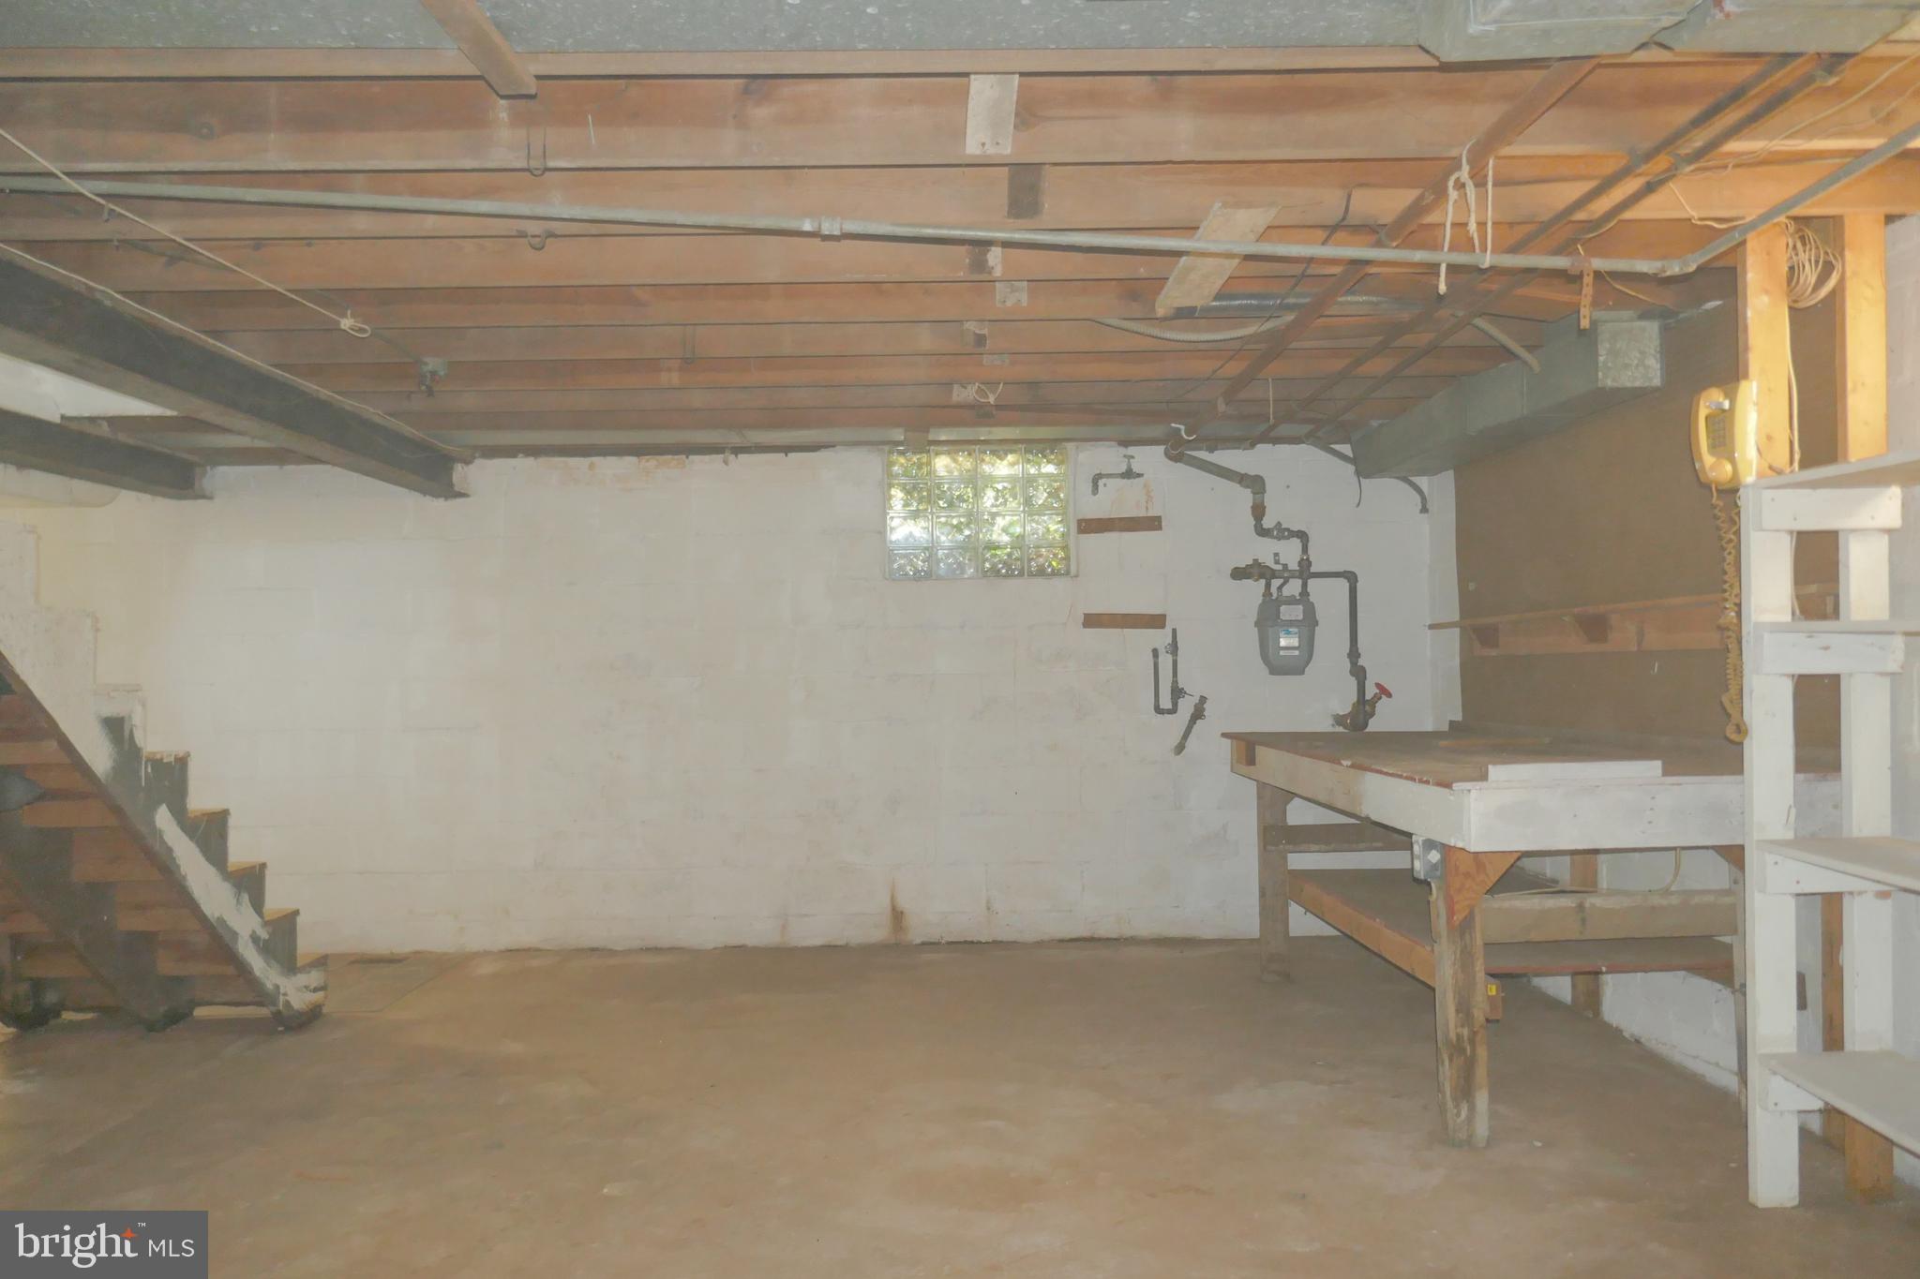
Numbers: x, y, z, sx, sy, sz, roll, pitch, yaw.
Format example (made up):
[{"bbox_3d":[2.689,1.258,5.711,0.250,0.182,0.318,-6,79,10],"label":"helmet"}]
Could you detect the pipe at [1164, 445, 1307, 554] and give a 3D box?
[{"bbox_3d":[1.142,-0.578,5.583,0.593,0.455,0.150,-1,-1,-1],"label":"pipe"}]

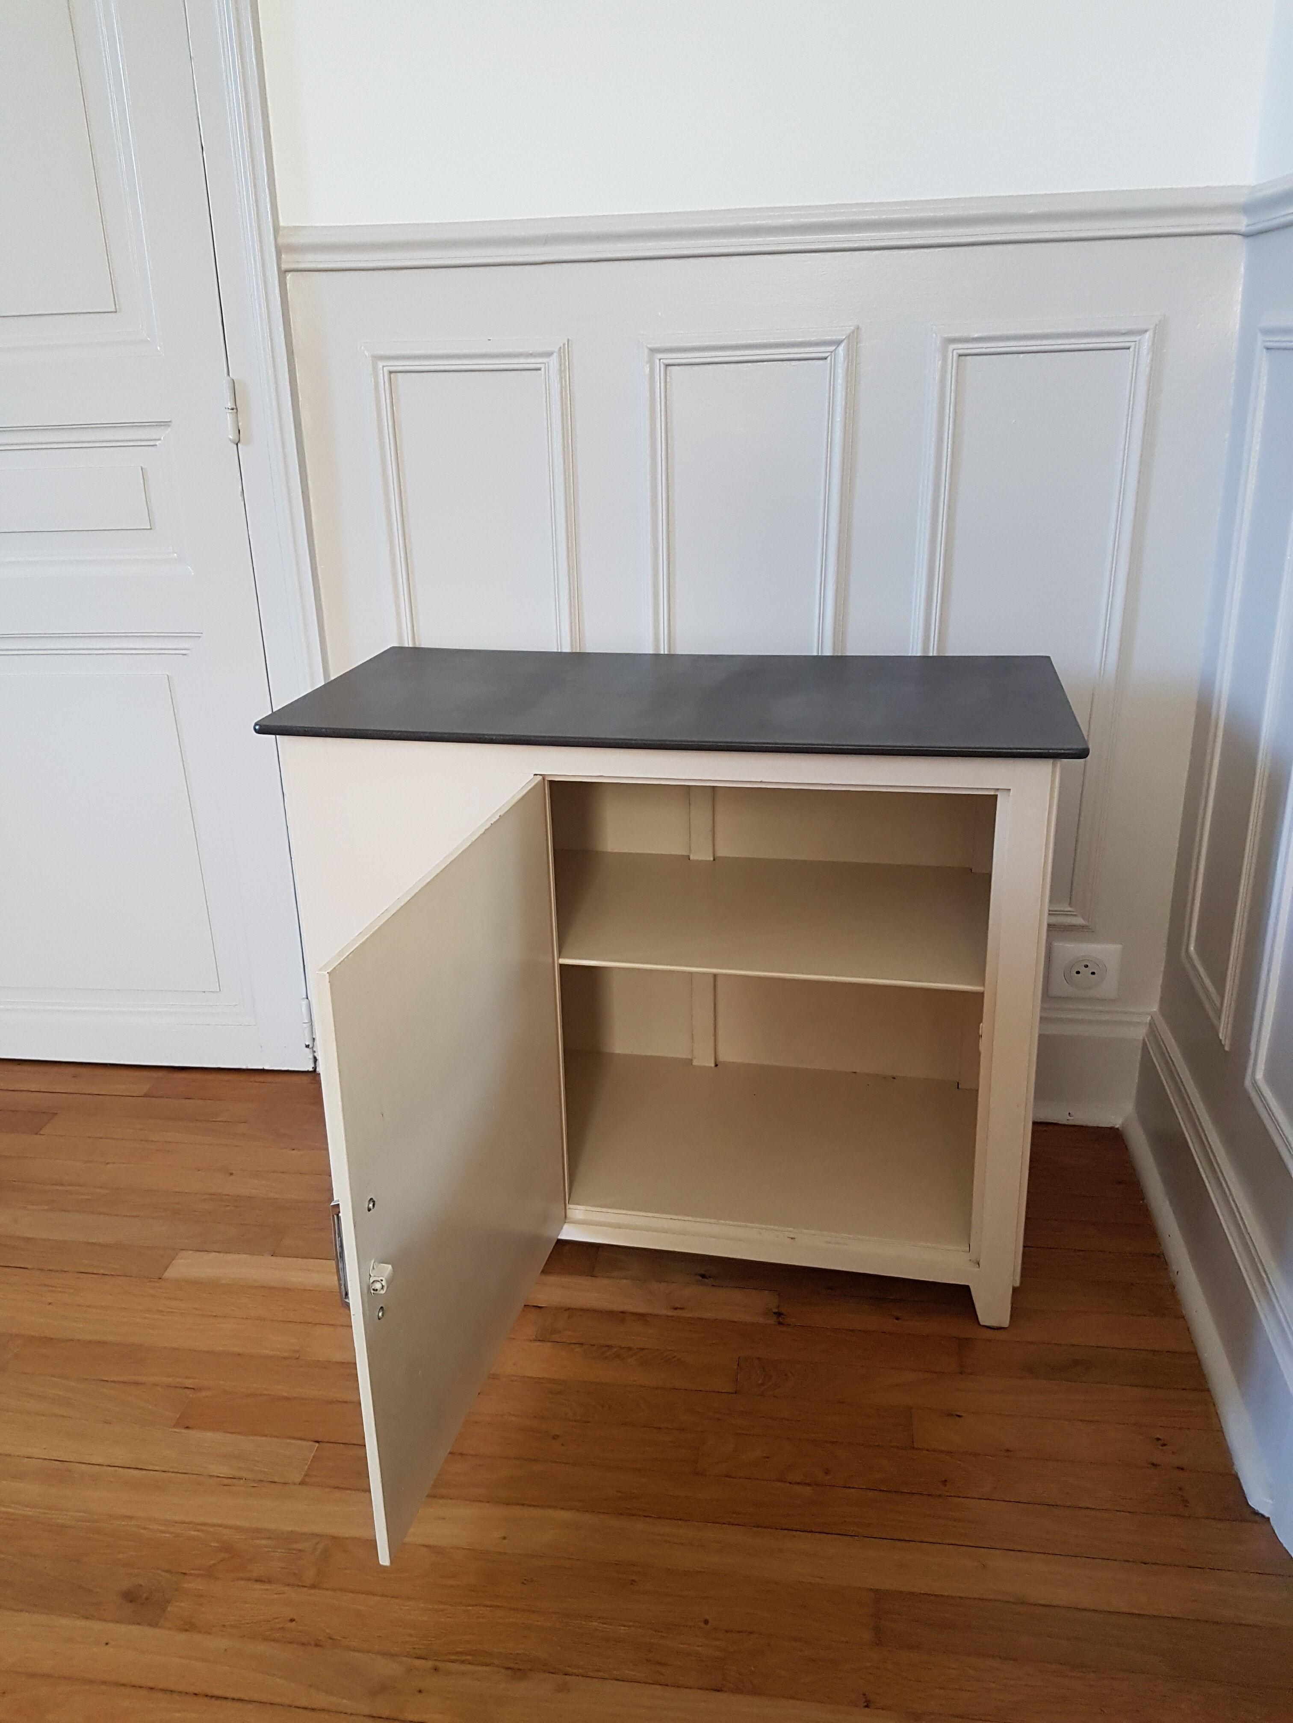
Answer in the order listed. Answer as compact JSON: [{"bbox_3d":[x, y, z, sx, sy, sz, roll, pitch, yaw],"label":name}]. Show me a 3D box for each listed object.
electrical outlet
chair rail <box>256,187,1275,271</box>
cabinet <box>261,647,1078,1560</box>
[{"bbox_3d":[0.573,0.143,1.693,0.084,0.081,0.013,1,20,7],"label":"electrical outlet"},{"bbox_3d":[0.109,-0.698,1.432,1.075,0.046,0.024,1,20,7],"label":"chair rail"},{"bbox_3d":[0.000,0.195,1.302,0.801,0.651,0.826,3,21,11],"label":"cabinet"}]

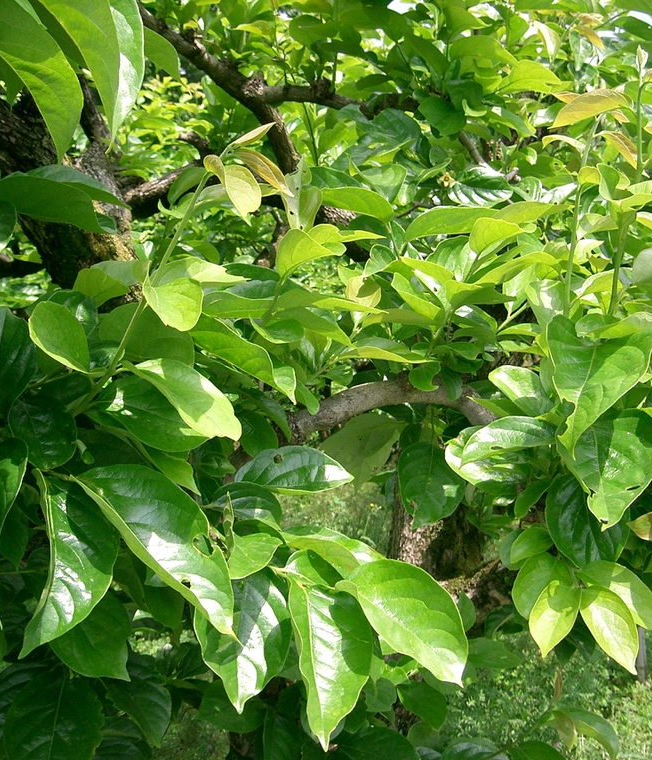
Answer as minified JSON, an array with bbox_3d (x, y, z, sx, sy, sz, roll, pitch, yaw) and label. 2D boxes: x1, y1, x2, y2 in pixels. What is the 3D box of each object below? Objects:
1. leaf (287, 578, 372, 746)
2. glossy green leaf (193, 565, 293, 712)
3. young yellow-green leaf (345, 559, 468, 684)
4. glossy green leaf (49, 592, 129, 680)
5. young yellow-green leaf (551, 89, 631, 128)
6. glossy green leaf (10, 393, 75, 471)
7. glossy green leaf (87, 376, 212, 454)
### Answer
[{"bbox_3d":[0.003,0.229,0.930,0.072,0.142,0.030,-13,-20,21],"label":"leaf"},{"bbox_3d":[-0.070,0.215,0.980,0.082,0.136,0.025,3,-24,8],"label":"glossy green leaf"},{"bbox_3d":[0.066,0.197,0.940,0.135,0.025,0.080,42,46,21],"label":"young yellow-green leaf"},{"bbox_3d":[-0.197,0.202,0.950,0.070,0.105,0.020,-20,-25,-16],"label":"glossy green leaf"},{"bbox_3d":[0.266,-0.273,1.150,0.085,0.022,0.042,-19,38,-21],"label":"young yellow-green leaf"},{"bbox_3d":[-0.259,0.048,1.050,0.060,0.080,0.018,-20,-25,-14],"label":"glossy green leaf"},{"bbox_3d":[-0.140,0.026,0.910,0.108,0.025,0.062,18,52,13],"label":"glossy green leaf"}]

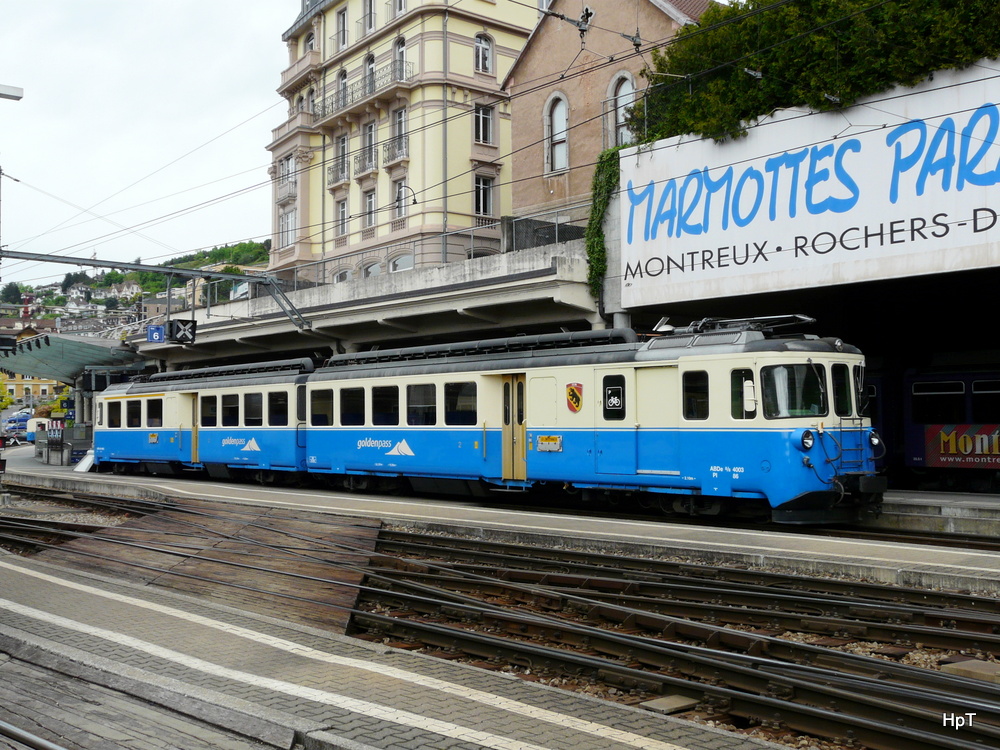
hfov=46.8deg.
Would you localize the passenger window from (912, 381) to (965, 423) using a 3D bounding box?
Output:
[{"bbox_3d":[9.966,0.626,26.292,0.060,0.989,1.335,2,-3,-39],"label":"passenger window"}]

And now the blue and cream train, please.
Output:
[{"bbox_3d":[-4.846,1.472,34.935,2.680,3.947,36.782,2,-3,-39],"label":"blue and cream train"}]

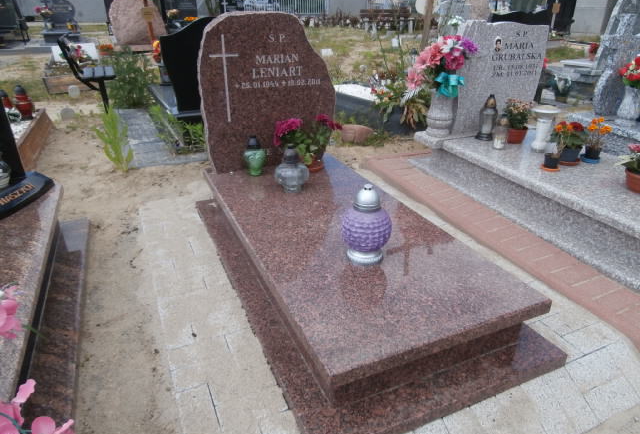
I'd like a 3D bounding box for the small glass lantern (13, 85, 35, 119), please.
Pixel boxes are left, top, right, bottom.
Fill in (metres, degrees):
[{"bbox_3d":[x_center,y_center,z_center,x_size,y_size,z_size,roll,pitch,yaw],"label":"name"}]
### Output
[{"bbox_3d":[-2.827,-1.086,4.215,0.155,0.300,0.155,-11,27,-21],"label":"small glass lantern"}]

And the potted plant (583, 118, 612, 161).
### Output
[{"bbox_3d":[1.581,-0.438,2.541,0.145,0.245,0.145,-11,27,-21],"label":"potted plant"}]

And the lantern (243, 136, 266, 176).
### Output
[{"bbox_3d":[-0.347,-0.330,2.378,0.118,0.206,0.118,-11,27,-21],"label":"lantern"}]

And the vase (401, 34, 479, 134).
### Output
[{"bbox_3d":[0.911,-0.960,3.243,0.510,0.730,0.380,-9,26,-17],"label":"vase"}]

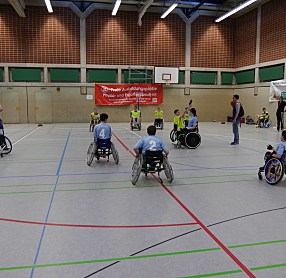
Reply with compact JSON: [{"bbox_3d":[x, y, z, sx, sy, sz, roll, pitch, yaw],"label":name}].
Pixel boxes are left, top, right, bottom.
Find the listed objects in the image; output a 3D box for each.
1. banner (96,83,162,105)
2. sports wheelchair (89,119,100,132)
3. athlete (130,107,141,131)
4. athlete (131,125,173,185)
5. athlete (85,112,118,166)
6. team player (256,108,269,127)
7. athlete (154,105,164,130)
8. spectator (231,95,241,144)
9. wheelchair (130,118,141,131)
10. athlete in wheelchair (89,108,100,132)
[{"bbox_3d":[-0.936,-3.225,21.608,4.950,1.500,0.050,-1,8,-12],"label":"banner"},{"bbox_3d":[-2.403,-0.761,15.264,0.630,0.800,0.900,-1,8,-12],"label":"sports wheelchair"},{"bbox_3d":[-0.373,-1.060,15.440,0.590,1.210,0.880,0,8,-2],"label":"athlete"},{"bbox_3d":[0.173,0.305,5.866,0.780,1.120,0.900,-1,8,-10],"label":"athlete"},{"bbox_3d":[-1.066,-0.016,7.706,0.760,1.300,0.950,-2,8,-19],"label":"athlete"},{"bbox_3d":[7.420,-1.329,18.519,0.760,1.170,0.500,-2,8,-14],"label":"team player"},{"bbox_3d":[0.908,-1.202,16.994,0.600,1.270,0.900,1,7,3],"label":"athlete"},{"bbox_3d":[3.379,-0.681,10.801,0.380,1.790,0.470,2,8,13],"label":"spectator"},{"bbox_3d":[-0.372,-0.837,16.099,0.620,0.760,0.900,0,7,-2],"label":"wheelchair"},{"bbox_3d":[-2.373,-0.956,14.791,0.590,1.150,0.880,-1,8,-10],"label":"athlete in wheelchair"}]

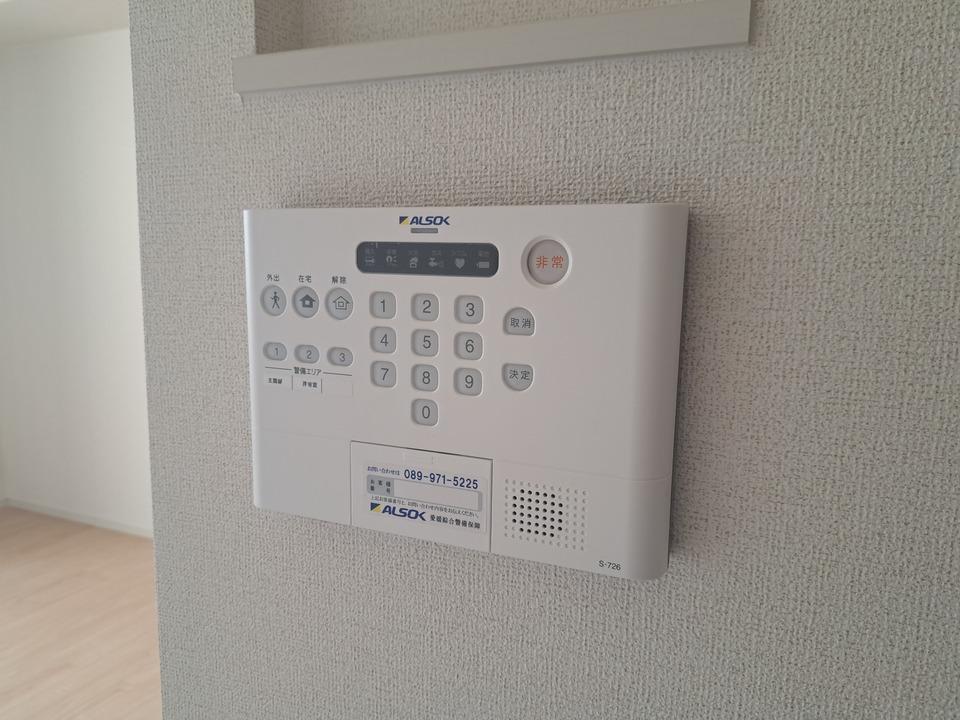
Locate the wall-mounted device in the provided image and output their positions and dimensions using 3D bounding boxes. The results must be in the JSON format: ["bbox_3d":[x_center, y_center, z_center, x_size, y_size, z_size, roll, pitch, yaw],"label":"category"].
[{"bbox_3d":[-0.017,0.006,0.291,0.197,0.141,0.030,5,9,22],"label":"wall-mounted device"}]

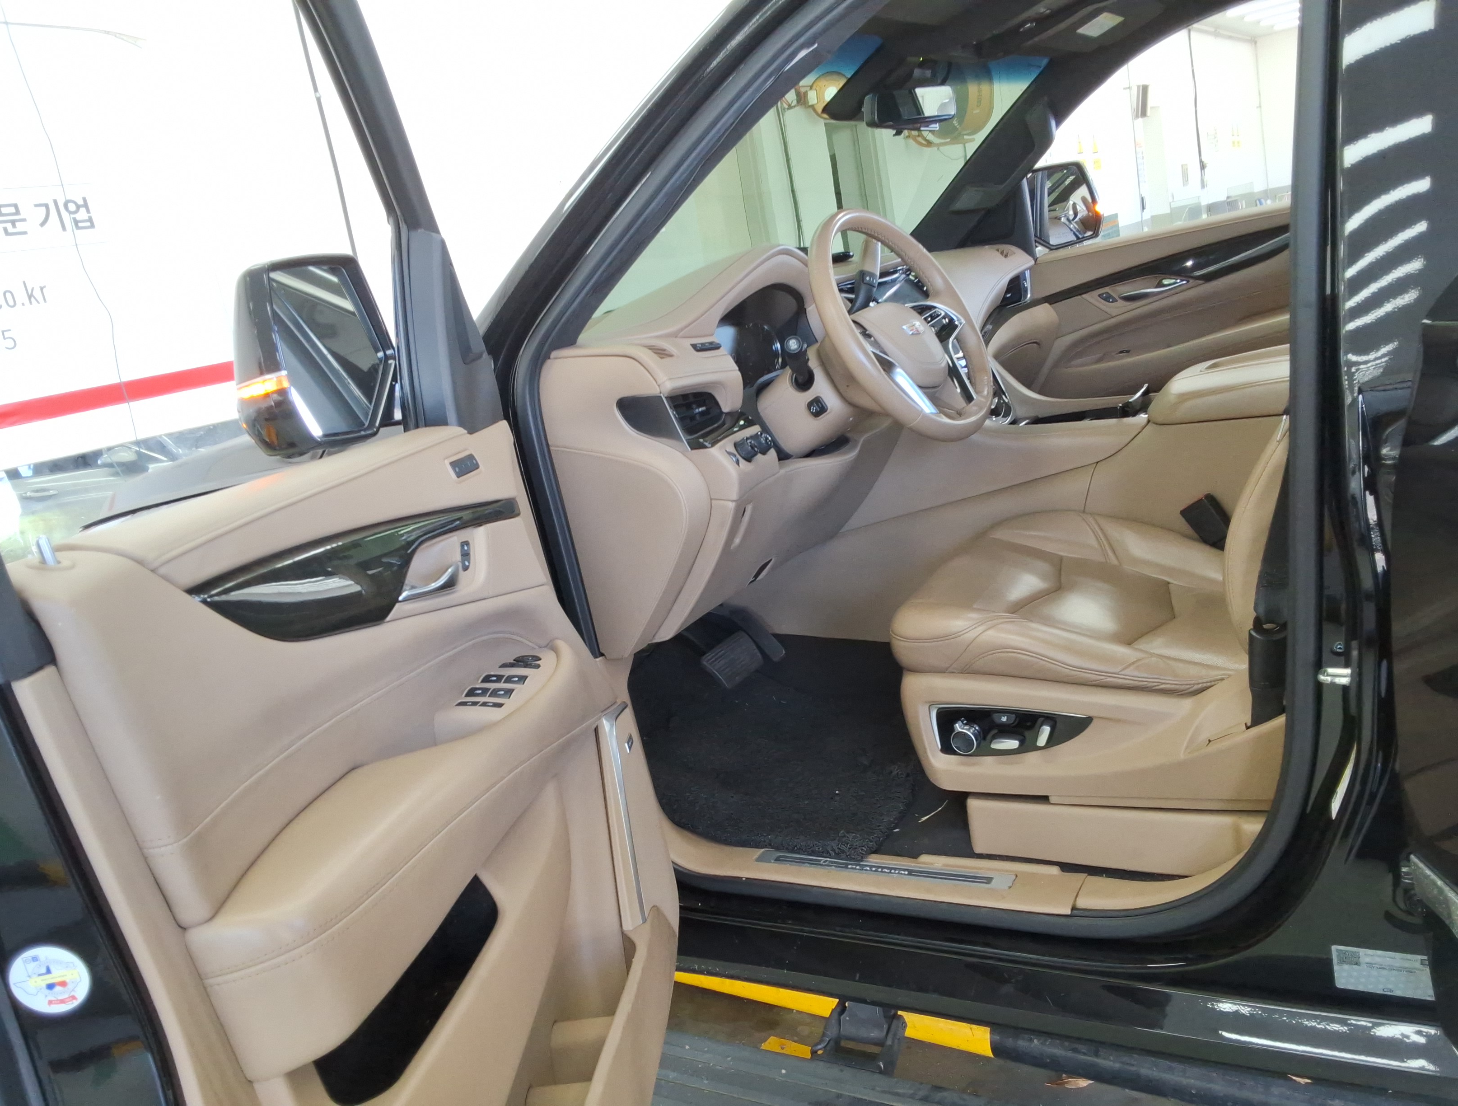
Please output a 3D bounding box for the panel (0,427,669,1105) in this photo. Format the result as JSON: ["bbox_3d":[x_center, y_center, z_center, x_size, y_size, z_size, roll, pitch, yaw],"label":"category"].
[{"bbox_3d":[-0.201,0.231,1.076,0.170,0.720,0.930,-9,13,8],"label":"panel"}]

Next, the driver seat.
[{"bbox_3d":[0.595,-0.294,1.592,0.910,1.000,0.550,-2,16,32],"label":"driver seat"}]

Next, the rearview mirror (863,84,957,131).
[{"bbox_3d":[0.315,-0.777,2.078,0.240,0.065,0.040,-21,17,-38],"label":"rearview mirror"}]

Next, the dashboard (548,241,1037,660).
[{"bbox_3d":[0.230,-0.328,2.288,0.510,0.540,1.580,-2,16,32],"label":"dashboard"}]

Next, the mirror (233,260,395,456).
[{"bbox_3d":[-0.455,-0.214,1.283,0.110,0.205,0.235,-6,14,21],"label":"mirror"}]

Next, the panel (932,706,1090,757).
[{"bbox_3d":[0.366,0.233,1.550,0.210,0.075,0.035,-2,16,32],"label":"panel"}]

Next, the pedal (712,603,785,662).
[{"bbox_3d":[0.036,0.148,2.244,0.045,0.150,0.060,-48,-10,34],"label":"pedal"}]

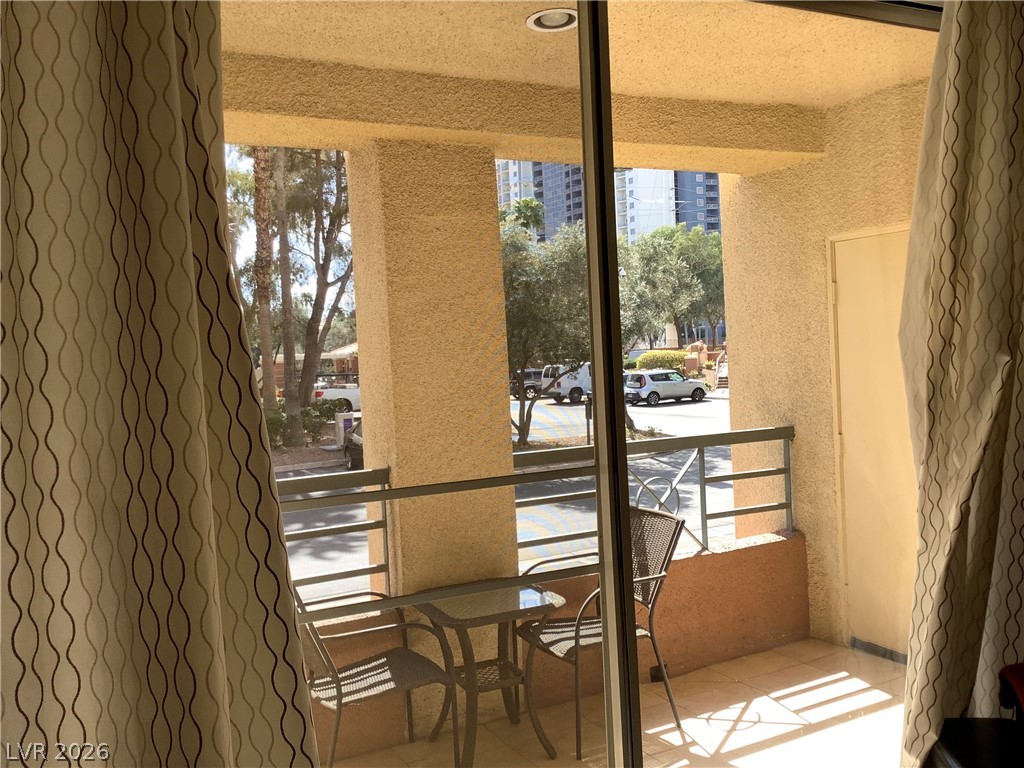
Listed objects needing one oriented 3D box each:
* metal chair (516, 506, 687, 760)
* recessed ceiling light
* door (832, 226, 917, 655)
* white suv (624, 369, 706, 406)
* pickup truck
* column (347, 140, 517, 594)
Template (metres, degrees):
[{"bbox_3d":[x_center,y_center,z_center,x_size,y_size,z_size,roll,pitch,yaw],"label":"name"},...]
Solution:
[{"bbox_3d":[0.361,0.977,3.835,0.618,0.865,0.587,-4,2,-27],"label":"metal chair"},{"bbox_3d":[0.145,-1.234,3.075,0.210,0.060,0.210,-3,2,0],"label":"recessed ceiling light"},{"bbox_3d":[1.803,0.289,4.117,0.050,1.936,0.783,-4,2,-27],"label":"door"},{"bbox_3d":[7.330,0.127,43.600,4.150,1.610,1.800,-4,2,-28],"label":"white suv"},{"bbox_3d":[-6.650,0.485,44.500,5.800,2.000,2.000,-4,2,-22],"label":"pickup truck"},{"bbox_3d":[-0.333,0.211,4.018,0.520,2.448,0.402,-4,2,-27],"label":"column"}]

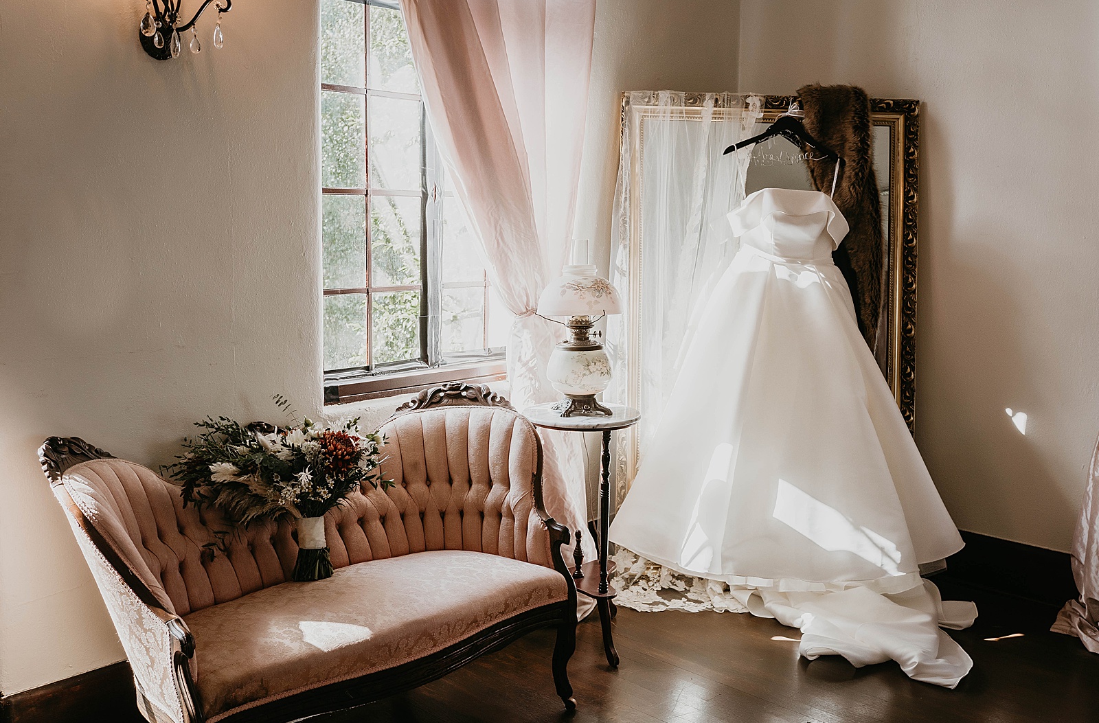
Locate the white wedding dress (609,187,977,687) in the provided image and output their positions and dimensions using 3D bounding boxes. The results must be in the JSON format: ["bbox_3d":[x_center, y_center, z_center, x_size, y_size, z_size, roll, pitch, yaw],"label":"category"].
[{"bbox_3d":[0.862,0.158,3.564,1.270,1.450,1.040,1,8,-3],"label":"white wedding dress"}]

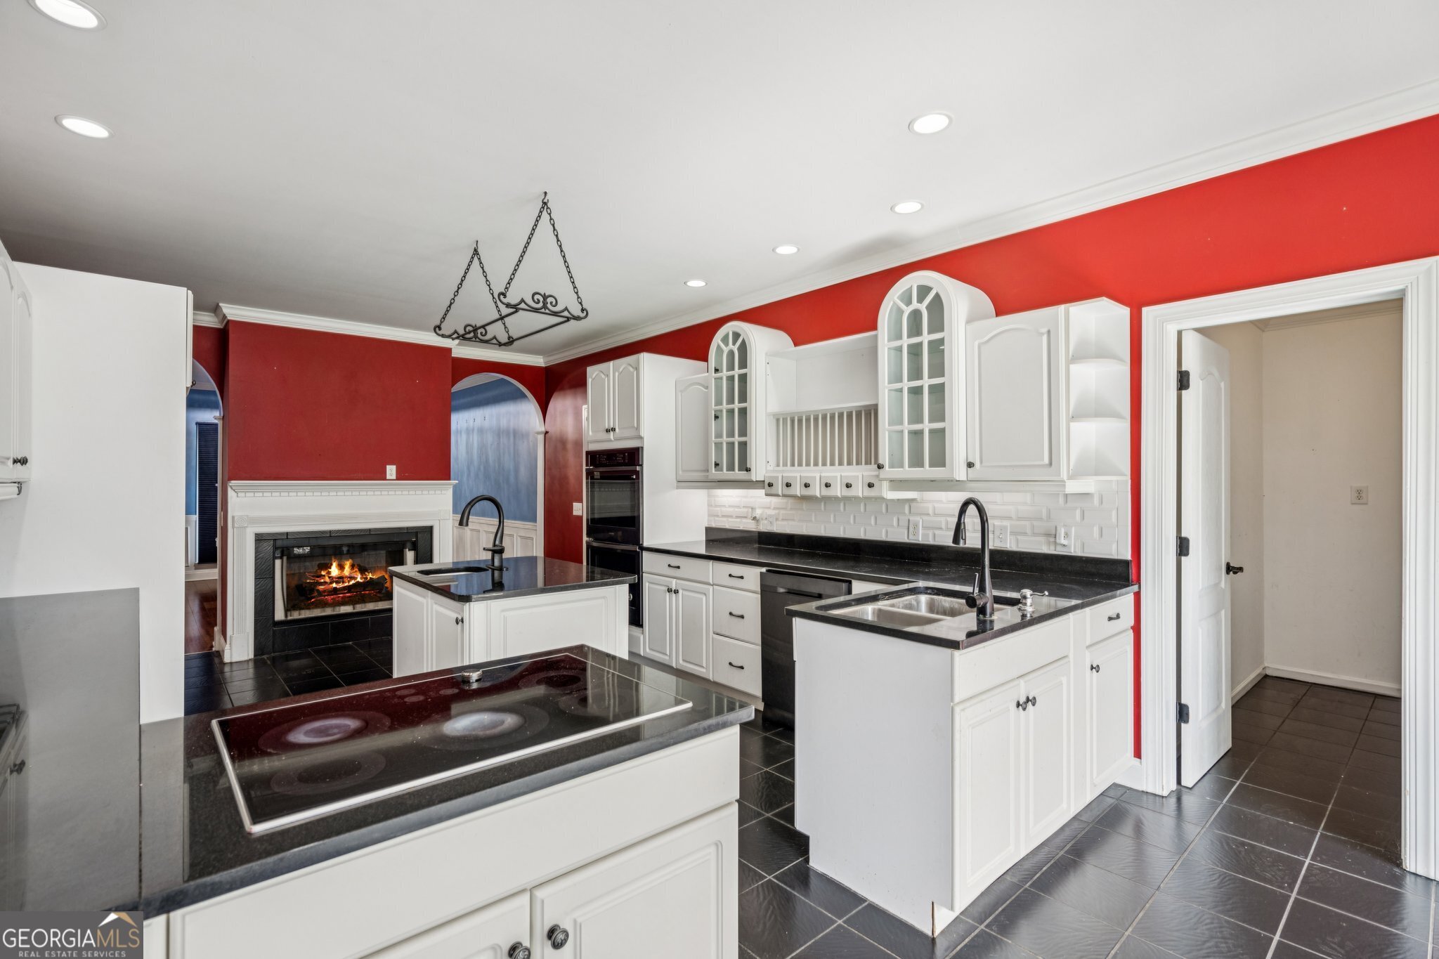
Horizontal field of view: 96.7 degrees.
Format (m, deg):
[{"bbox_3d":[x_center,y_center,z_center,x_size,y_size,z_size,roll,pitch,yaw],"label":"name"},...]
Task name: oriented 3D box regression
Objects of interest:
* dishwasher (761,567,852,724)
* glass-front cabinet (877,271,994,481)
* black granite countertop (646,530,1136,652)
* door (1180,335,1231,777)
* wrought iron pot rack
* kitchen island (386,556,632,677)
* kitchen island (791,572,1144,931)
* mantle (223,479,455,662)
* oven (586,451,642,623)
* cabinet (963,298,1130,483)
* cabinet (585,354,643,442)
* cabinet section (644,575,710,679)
[{"bbox_3d":[0.659,0.940,3.627,0.600,0.860,0.620,0,0,-42],"label":"dishwasher"},{"bbox_3d":[1.131,-0.512,3.350,0.410,1.045,0.443,0,0,-42],"label":"glass-front cabinet"},{"bbox_3d":[0.300,0.445,3.528,1.590,0.138,3.060,0,0,-41],"label":"black granite countertop"},{"bbox_3d":[2.334,0.348,3.050,0.684,2.025,0.037,0,0,-40],"label":"door"},{"bbox_3d":[-1.085,-1.055,3.289,0.452,0.575,0.840,0,0,-42],"label":"wrought iron pot rack"},{"bbox_3d":[-1.091,0.935,3.267,0.885,0.914,1.140,0,0,-41],"label":"kitchen island"},{"bbox_3d":[1.075,0.936,2.624,1.590,0.914,0.680,0,0,-41],"label":"kitchen island"},{"bbox_3d":[-3.074,0.710,5.374,1.685,1.375,0.200,0,0,-41],"label":"mantle"},{"bbox_3d":[-0.585,0.415,5.020,0.600,1.290,0.765,0,0,-42],"label":"oven"},{"bbox_3d":[1.512,-0.375,2.984,0.335,0.770,0.607,0,0,-42],"label":"cabinet"},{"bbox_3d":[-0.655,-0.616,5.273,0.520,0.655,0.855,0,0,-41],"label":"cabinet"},{"bbox_3d":[-0.052,0.929,4.311,0.600,0.577,0.725,0,0,-41],"label":"cabinet section"}]

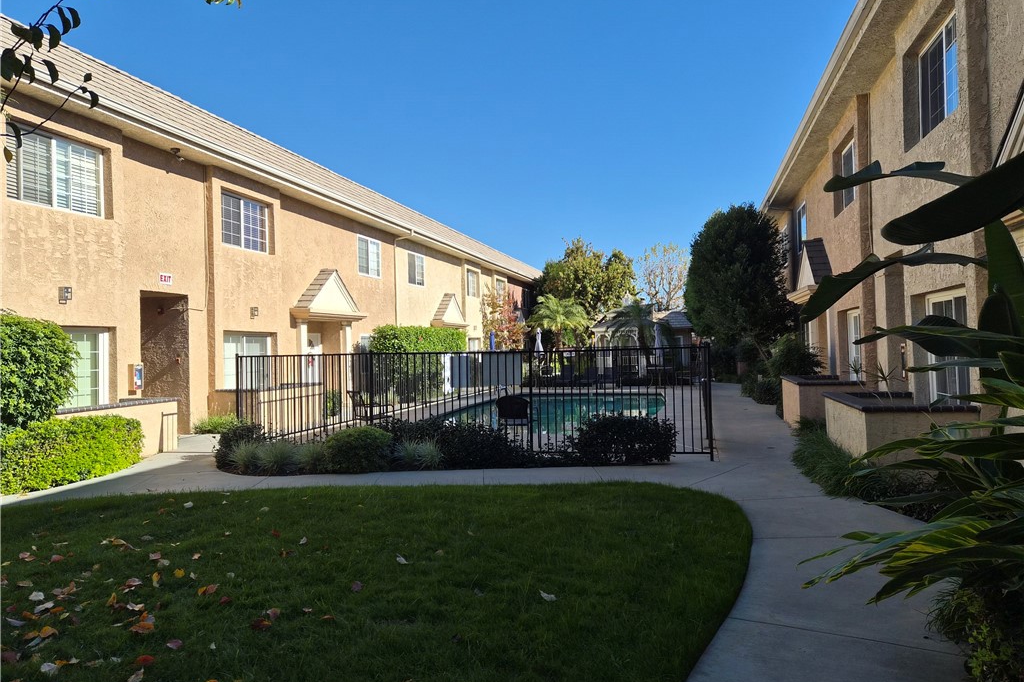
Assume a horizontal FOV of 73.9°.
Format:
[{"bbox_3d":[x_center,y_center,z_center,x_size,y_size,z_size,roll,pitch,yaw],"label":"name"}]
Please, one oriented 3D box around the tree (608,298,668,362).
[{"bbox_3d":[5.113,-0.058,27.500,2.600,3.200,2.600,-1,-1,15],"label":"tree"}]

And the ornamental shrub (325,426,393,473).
[{"bbox_3d":[-2.098,1.433,9.300,0.920,0.570,0.880,-1,-1,11],"label":"ornamental shrub"}]

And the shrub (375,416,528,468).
[{"bbox_3d":[-0.810,1.390,9.420,2.120,0.610,1.000,-1,-1,10],"label":"shrub"}]

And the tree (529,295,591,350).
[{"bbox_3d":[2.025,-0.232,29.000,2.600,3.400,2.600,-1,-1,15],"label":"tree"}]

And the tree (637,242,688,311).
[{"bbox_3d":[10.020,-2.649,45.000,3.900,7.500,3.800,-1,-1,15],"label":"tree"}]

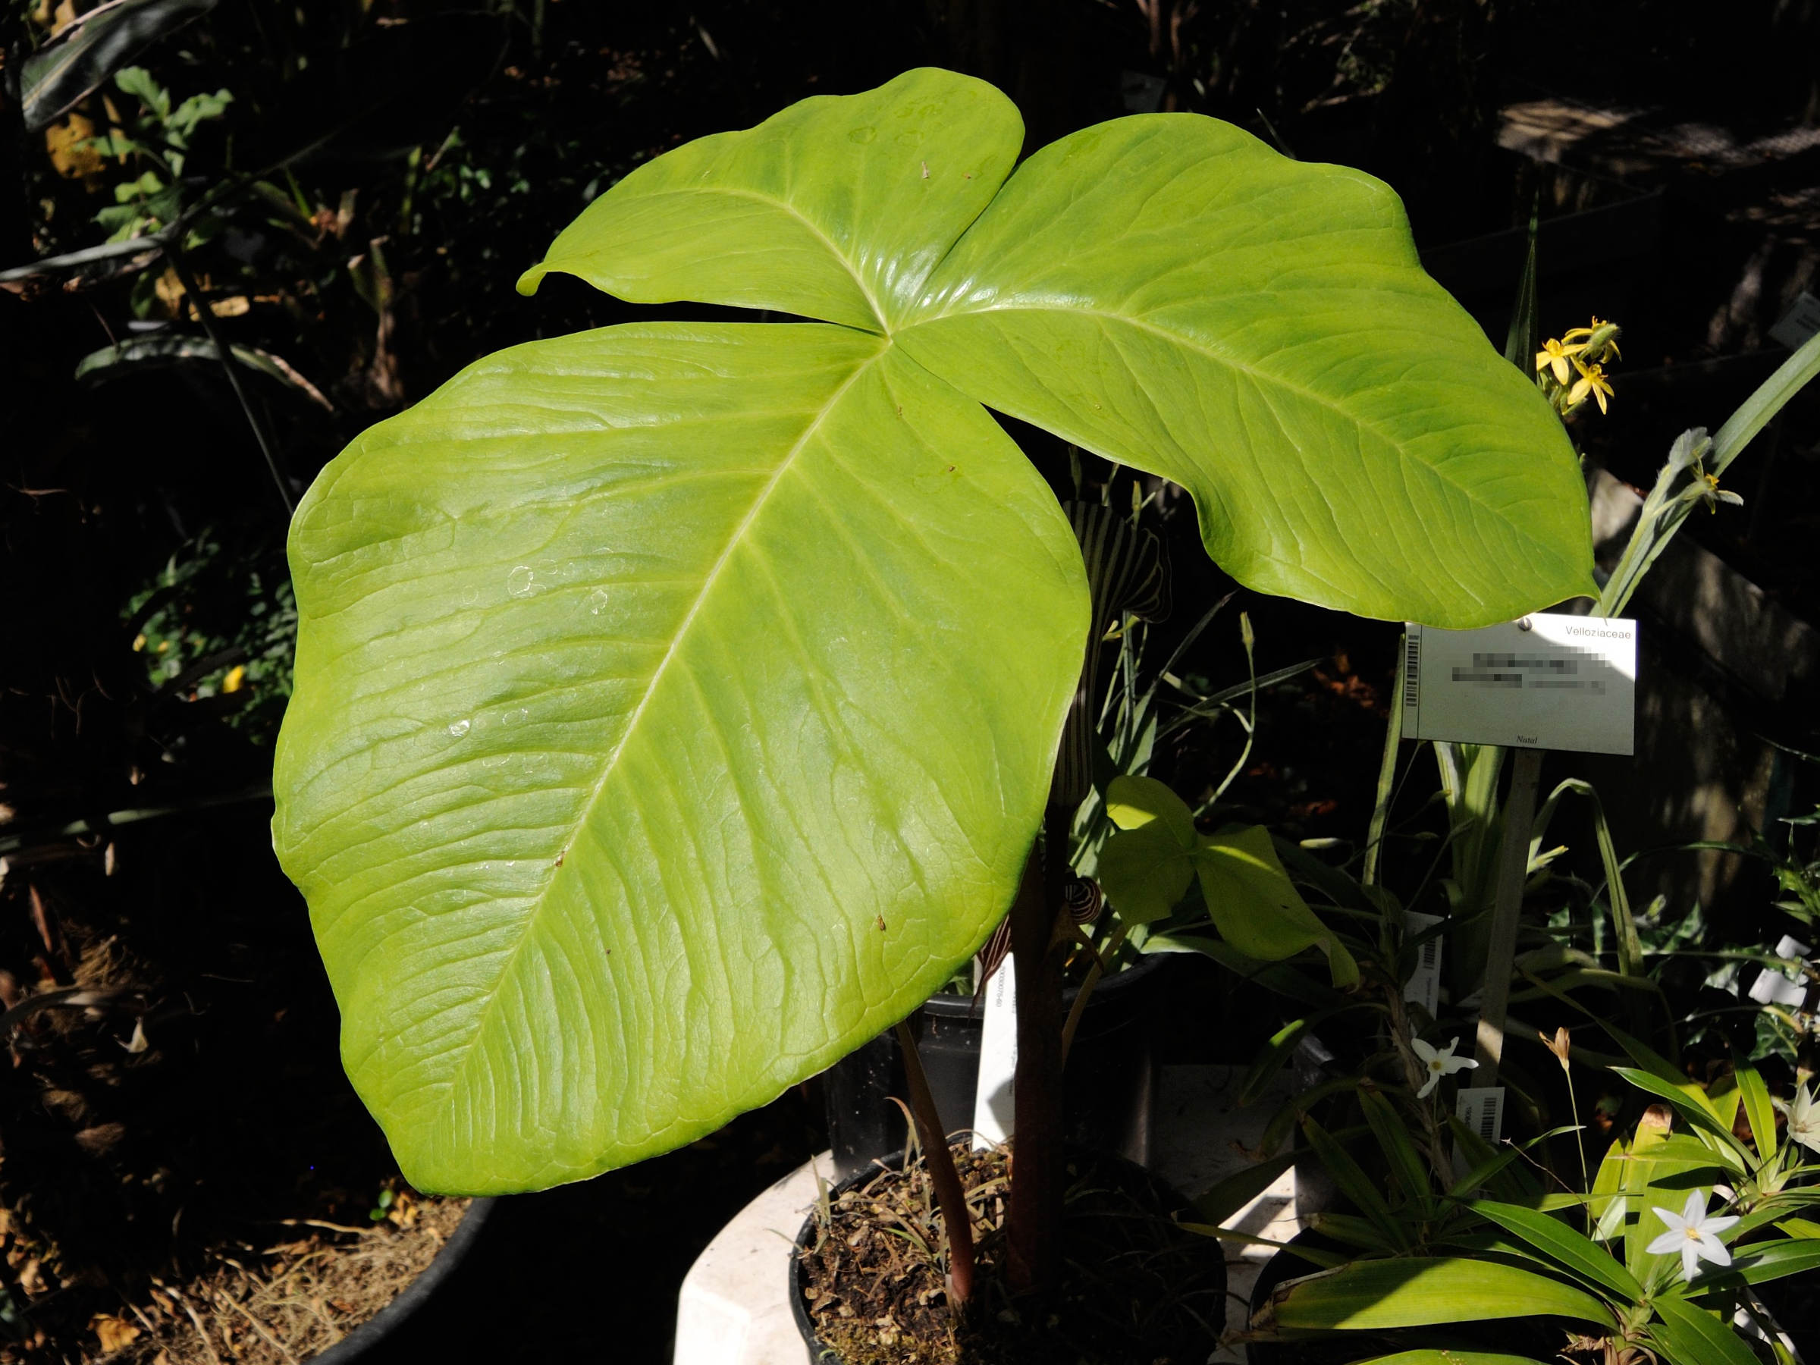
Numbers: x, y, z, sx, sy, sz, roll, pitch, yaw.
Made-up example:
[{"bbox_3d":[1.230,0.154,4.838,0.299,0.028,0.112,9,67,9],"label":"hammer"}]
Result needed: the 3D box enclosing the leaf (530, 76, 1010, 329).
[{"bbox_3d":[-0.047,-0.177,0.525,0.176,0.045,0.125,17,65,34],"label":"leaf"}]

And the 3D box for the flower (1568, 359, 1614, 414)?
[{"bbox_3d":[0.359,-0.156,0.775,0.027,0.030,0.015,0,-14,3],"label":"flower"}]

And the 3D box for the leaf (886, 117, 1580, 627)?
[{"bbox_3d":[0.116,-0.108,0.450,0.216,0.045,0.167,24,66,16],"label":"leaf"}]

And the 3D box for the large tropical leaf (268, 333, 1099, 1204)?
[{"bbox_3d":[-0.067,0.006,0.406,0.227,0.275,0.045,27,-20,-2],"label":"large tropical leaf"}]

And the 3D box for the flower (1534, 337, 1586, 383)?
[{"bbox_3d":[0.345,-0.171,0.780,0.028,0.027,0.015,6,-16,20],"label":"flower"}]

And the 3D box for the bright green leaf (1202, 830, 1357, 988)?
[{"bbox_3d":[0.152,0.091,0.605,0.096,0.024,0.056,41,63,11],"label":"bright green leaf"}]

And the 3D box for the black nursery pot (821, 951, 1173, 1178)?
[{"bbox_3d":[0.047,0.204,0.787,0.184,0.172,0.184,-1,18,0],"label":"black nursery pot"}]

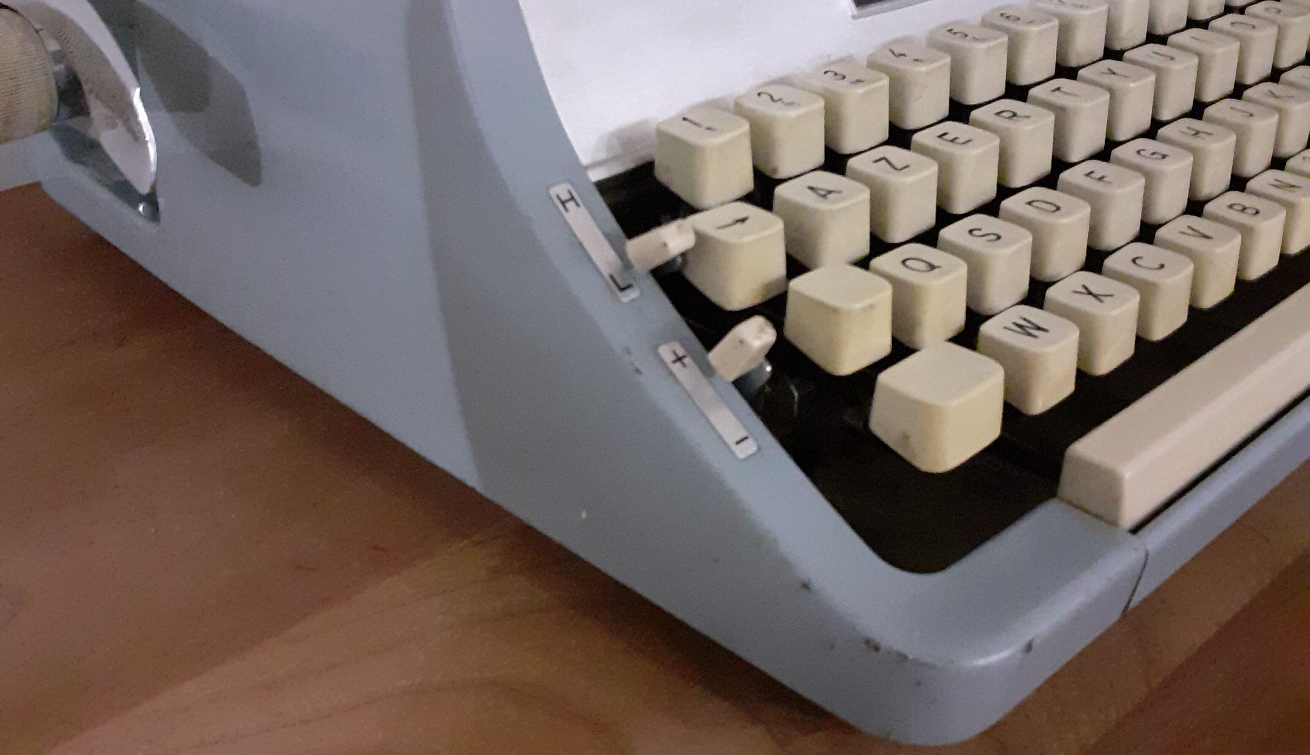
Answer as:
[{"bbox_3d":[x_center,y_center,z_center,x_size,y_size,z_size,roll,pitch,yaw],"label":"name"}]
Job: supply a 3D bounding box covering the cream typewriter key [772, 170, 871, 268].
[{"bbox_3d":[0.029,-0.027,0.233,0.013,0.012,0.013,-25,39,-37],"label":"cream typewriter key"}]

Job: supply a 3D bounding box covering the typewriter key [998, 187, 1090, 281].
[{"bbox_3d":[0.072,-0.027,0.253,0.013,0.012,0.014,-25,37,-37],"label":"typewriter key"}]

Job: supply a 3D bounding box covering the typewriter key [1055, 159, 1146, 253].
[{"bbox_3d":[0.085,-0.033,0.264,0.014,0.012,0.015,-25,40,-37],"label":"typewriter key"}]

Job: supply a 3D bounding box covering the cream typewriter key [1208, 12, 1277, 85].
[{"bbox_3d":[0.139,-0.078,0.324,0.013,0.012,0.013,-25,39,-37],"label":"cream typewriter key"}]

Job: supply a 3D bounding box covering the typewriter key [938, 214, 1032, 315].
[{"bbox_3d":[0.058,-0.020,0.241,0.014,0.012,0.015,-25,40,-37],"label":"typewriter key"}]

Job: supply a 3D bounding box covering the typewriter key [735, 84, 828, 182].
[{"bbox_3d":[0.022,-0.045,0.244,0.013,0.013,0.013,-25,39,-37],"label":"typewriter key"}]

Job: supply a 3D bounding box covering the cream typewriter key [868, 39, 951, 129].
[{"bbox_3d":[0.050,-0.058,0.267,0.013,0.013,0.013,-25,39,-37],"label":"cream typewriter key"}]

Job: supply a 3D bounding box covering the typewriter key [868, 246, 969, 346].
[{"bbox_3d":[0.044,-0.014,0.229,0.013,0.012,0.013,-25,39,-37],"label":"typewriter key"}]

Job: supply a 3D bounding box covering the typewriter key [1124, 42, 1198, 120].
[{"bbox_3d":[0.112,-0.065,0.302,0.013,0.012,0.014,-25,37,-37],"label":"typewriter key"}]

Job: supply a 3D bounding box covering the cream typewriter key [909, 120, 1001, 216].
[{"bbox_3d":[0.056,-0.040,0.256,0.014,0.012,0.015,-25,40,-37],"label":"cream typewriter key"}]

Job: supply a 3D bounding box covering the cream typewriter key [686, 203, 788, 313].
[{"bbox_3d":[0.013,-0.020,0.221,0.013,0.012,0.015,-25,37,-37],"label":"cream typewriter key"}]

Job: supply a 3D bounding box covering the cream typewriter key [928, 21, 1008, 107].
[{"bbox_3d":[0.064,-0.064,0.280,0.014,0.012,0.015,-25,40,-37],"label":"cream typewriter key"}]

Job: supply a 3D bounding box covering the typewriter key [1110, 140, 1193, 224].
[{"bbox_3d":[0.100,-0.040,0.275,0.013,0.012,0.014,-25,37,-37],"label":"typewriter key"}]

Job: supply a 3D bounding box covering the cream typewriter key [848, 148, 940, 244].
[{"bbox_3d":[0.042,-0.033,0.245,0.014,0.012,0.015,-25,40,-37],"label":"cream typewriter key"}]

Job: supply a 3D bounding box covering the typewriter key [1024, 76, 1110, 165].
[{"bbox_3d":[0.084,-0.053,0.279,0.014,0.012,0.015,-25,40,-37],"label":"typewriter key"}]

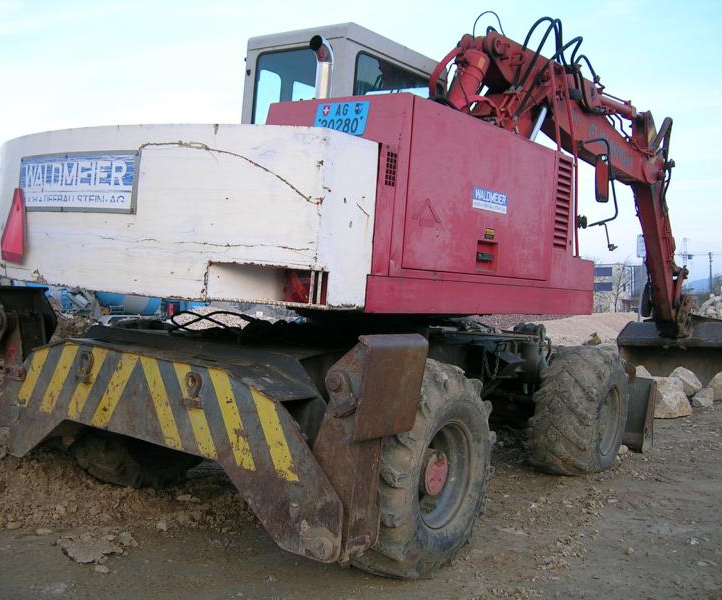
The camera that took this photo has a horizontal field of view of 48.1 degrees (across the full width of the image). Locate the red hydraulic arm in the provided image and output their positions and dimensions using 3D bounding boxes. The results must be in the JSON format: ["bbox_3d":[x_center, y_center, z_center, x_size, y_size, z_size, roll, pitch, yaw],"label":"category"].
[{"bbox_3d":[2.483,-0.853,8.402,0.640,2.561,6.747,5,2,37],"label":"red hydraulic arm"}]

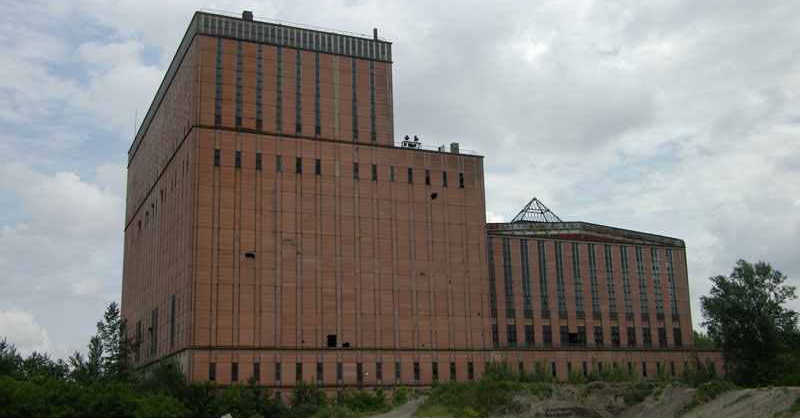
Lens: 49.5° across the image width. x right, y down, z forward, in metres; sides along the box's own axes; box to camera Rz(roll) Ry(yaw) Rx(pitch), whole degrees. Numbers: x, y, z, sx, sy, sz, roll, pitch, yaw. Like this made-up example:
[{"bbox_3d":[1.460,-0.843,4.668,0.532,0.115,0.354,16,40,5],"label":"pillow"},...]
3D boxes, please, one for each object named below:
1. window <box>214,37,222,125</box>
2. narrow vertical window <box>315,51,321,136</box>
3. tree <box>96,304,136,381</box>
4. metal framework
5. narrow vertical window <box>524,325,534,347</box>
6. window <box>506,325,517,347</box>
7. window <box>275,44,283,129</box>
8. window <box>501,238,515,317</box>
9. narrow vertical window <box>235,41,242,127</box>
[{"bbox_3d":[-28.955,-20.470,138.815,0.923,14.632,0.300,4,-14,-24],"label":"window"},{"bbox_3d":[-13.738,-19.448,145.587,0.924,14.647,0.300,4,-14,-24],"label":"narrow vertical window"},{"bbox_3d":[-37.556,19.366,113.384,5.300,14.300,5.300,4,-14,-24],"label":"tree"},{"bbox_3d":[27.445,0.381,177.357,10.396,5.708,5.198,4,-14,-24],"label":"metal framework"},{"bbox_3d":[23.608,23.116,157.271,1.909,3.737,0.300,4,-14,-24],"label":"narrow vertical window"},{"bbox_3d":[20.118,22.861,155.723,1.904,3.711,0.300,4,-14,-24],"label":"window"},{"bbox_3d":[-19.886,-19.880,142.855,0.925,14.636,0.300,4,-14,-24],"label":"window"},{"bbox_3d":[19.814,12.616,158.086,1.883,14.623,0.300,4,-14,-24],"label":"window"},{"bbox_3d":[-25.942,-20.232,140.147,0.957,14.444,0.300,4,-14,-24],"label":"narrow vertical window"}]

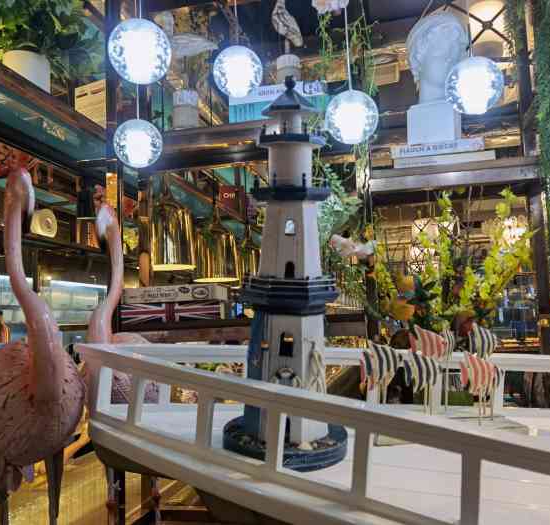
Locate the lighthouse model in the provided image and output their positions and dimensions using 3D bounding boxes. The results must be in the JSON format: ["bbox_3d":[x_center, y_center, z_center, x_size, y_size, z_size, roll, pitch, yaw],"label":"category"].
[{"bbox_3d":[0.030,0.001,1.200,0.272,0.815,0.272,1,-1,3],"label":"lighthouse model"}]

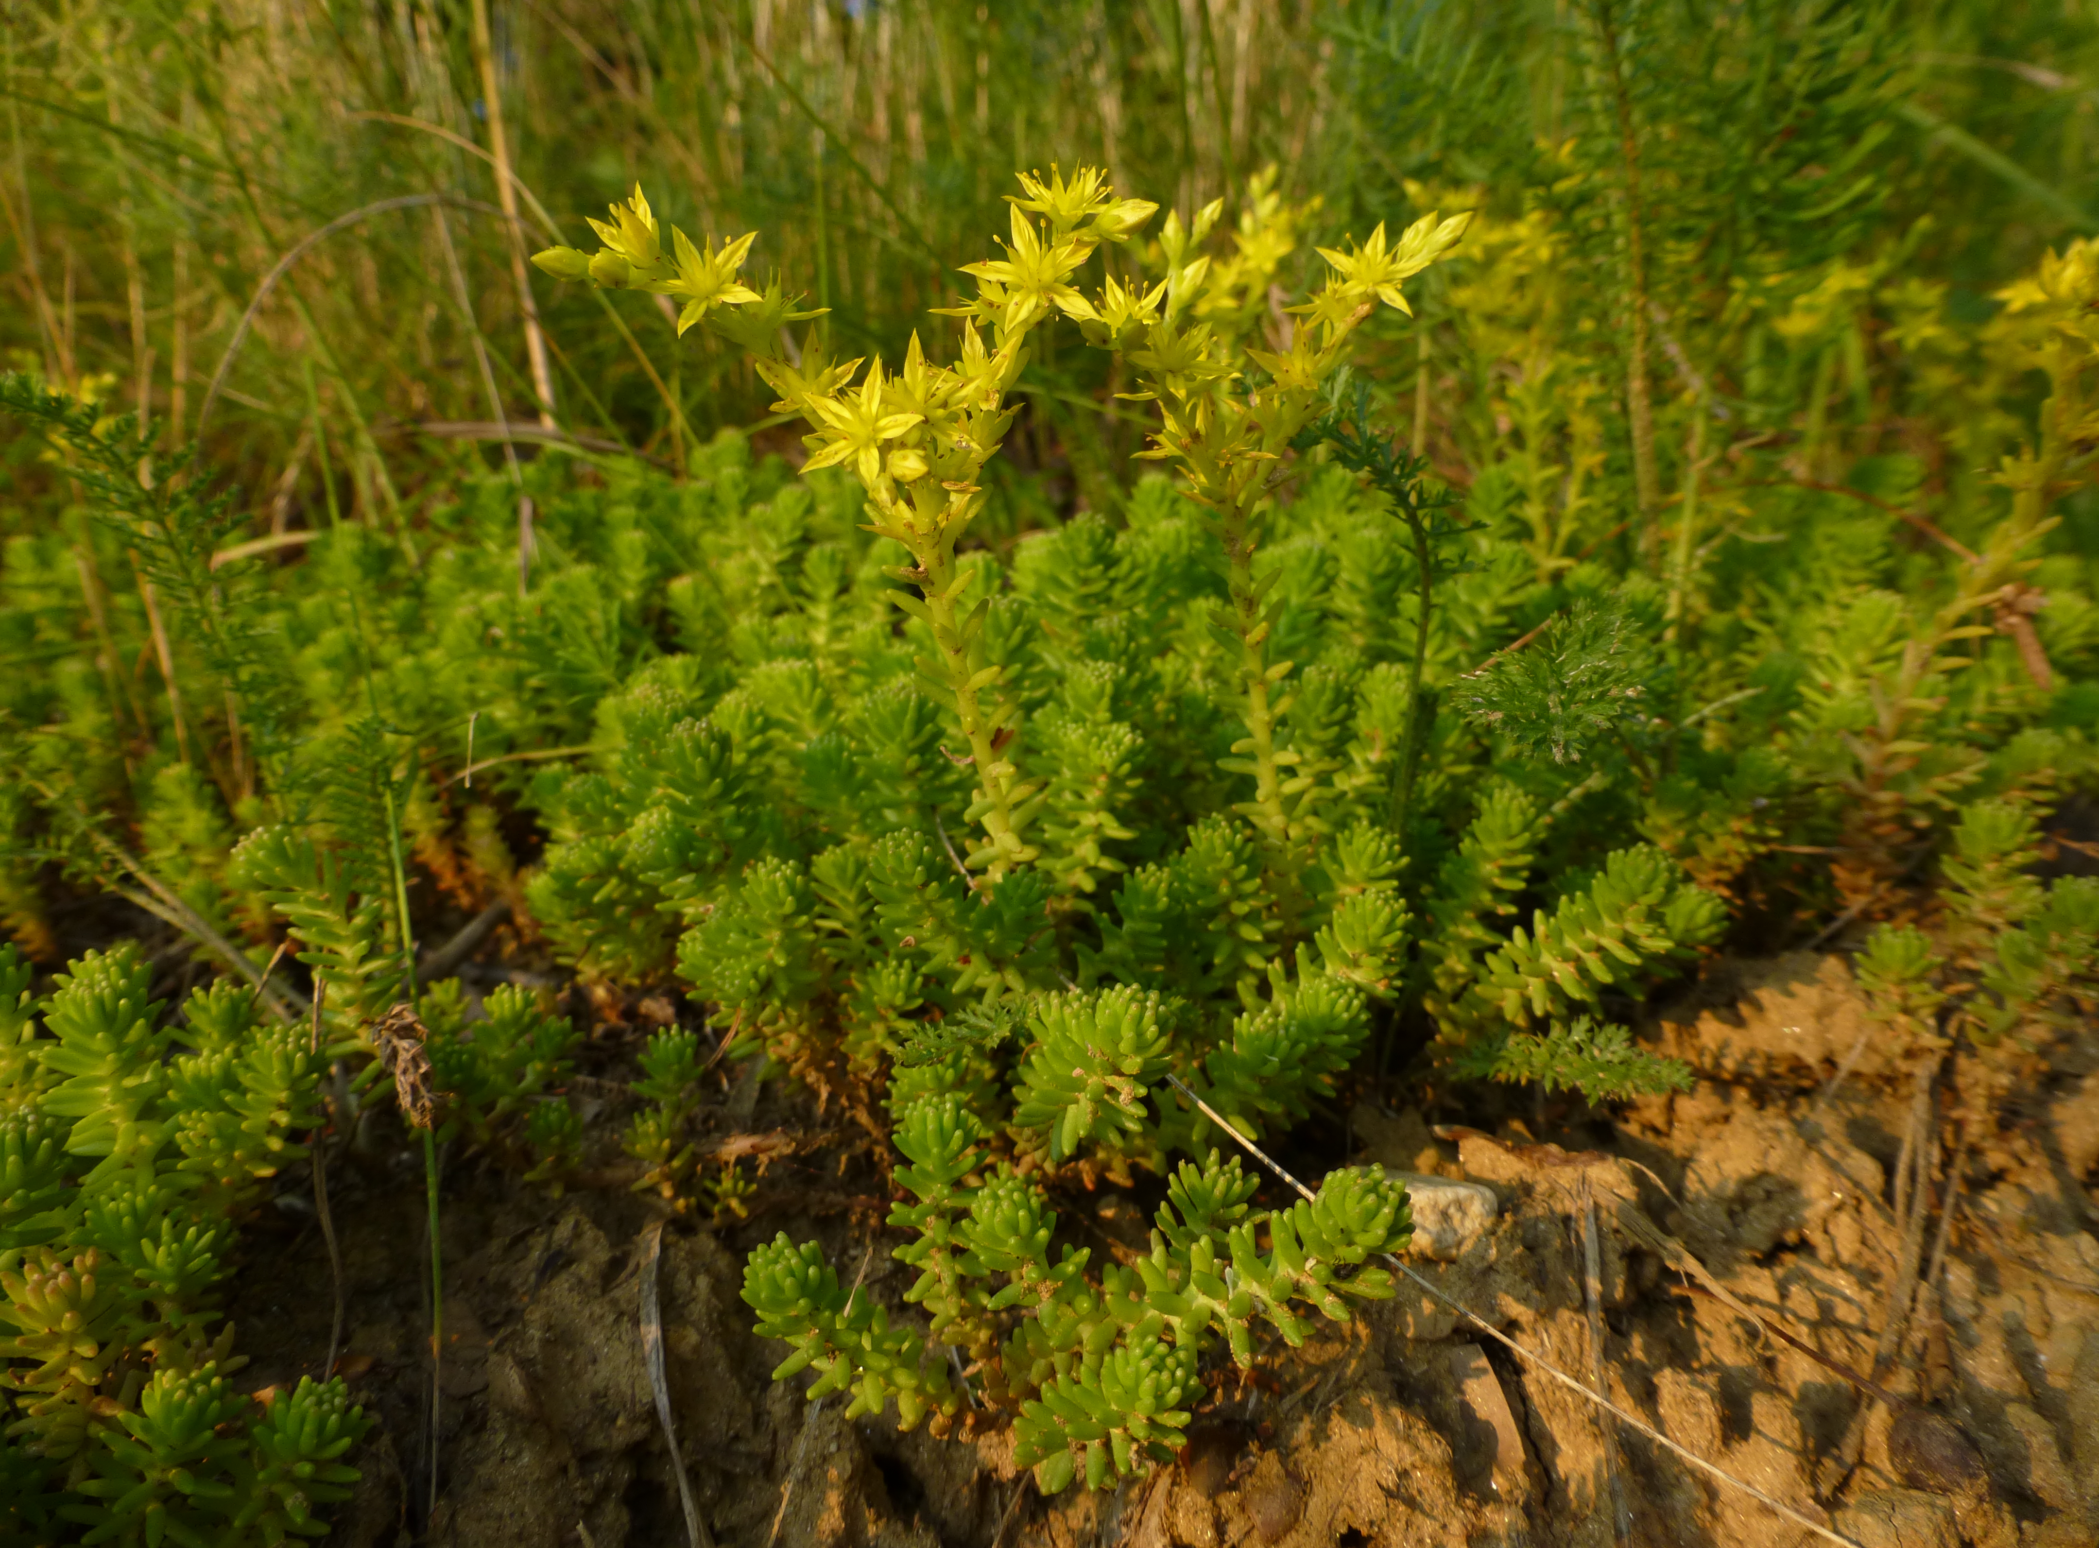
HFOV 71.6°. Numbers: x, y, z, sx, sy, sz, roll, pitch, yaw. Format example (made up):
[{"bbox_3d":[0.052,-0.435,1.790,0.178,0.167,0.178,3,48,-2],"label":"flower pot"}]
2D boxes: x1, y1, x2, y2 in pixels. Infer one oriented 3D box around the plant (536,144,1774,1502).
[{"bbox_3d":[0.011,-0.005,0.172,0.148,0.116,0.122,0,20,0],"label":"plant"}]

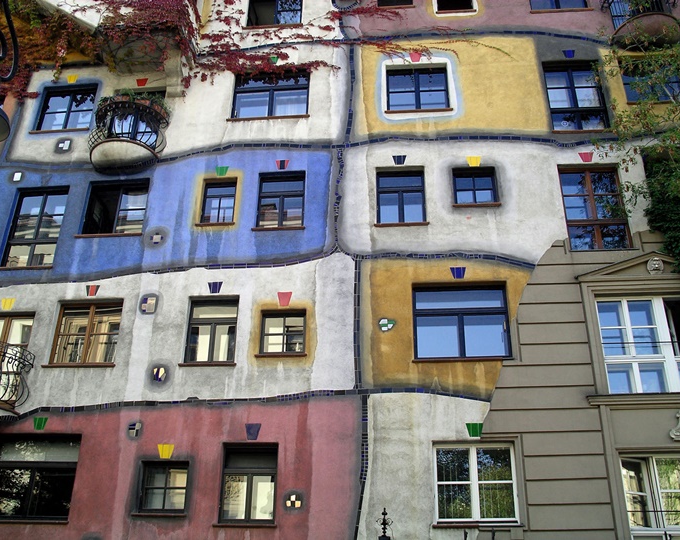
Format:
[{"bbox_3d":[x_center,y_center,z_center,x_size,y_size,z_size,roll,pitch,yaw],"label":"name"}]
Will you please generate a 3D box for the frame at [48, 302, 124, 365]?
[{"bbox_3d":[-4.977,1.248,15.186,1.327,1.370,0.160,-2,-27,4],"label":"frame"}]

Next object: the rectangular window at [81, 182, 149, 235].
[{"bbox_3d":[-4.955,-1.380,17.034,1.374,1.364,0.150,-2,-26,5],"label":"rectangular window"}]

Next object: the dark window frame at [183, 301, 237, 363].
[{"bbox_3d":[-2.569,1.213,15.500,1.029,1.418,0.150,-2,-26,5],"label":"dark window frame"}]

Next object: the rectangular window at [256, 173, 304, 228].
[{"bbox_3d":[-1.223,-1.439,16.226,0.989,1.392,0.160,-2,-27,4],"label":"rectangular window"}]

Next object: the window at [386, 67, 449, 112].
[{"bbox_3d":[1.845,-4.234,18.224,1.450,1.330,0.160,-2,-27,5],"label":"window"}]

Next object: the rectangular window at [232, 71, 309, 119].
[{"bbox_3d":[-1.646,-4.179,18.545,1.840,1.430,0.160,-2,-27,5],"label":"rectangular window"}]

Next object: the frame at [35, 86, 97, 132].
[{"bbox_3d":[-6.672,-3.913,18.915,1.390,1.340,0.160,-2,-27,5],"label":"frame"}]

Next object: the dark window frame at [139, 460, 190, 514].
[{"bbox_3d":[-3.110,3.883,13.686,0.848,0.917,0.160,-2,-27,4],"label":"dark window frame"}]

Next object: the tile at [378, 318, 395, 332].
[{"bbox_3d":[0.913,1.064,14.680,0.315,0.281,0.040,-2,-27,4],"label":"tile"}]

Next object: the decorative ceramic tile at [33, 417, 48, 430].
[{"bbox_3d":[-5.786,2.974,14.863,0.300,0.255,0.040,-2,-26,5],"label":"decorative ceramic tile"}]

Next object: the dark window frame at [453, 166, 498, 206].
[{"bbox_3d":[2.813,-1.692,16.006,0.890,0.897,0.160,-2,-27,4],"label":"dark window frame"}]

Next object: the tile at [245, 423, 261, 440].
[{"bbox_3d":[-1.576,2.937,13.944,0.295,0.299,0.040,-2,-27,4],"label":"tile"}]

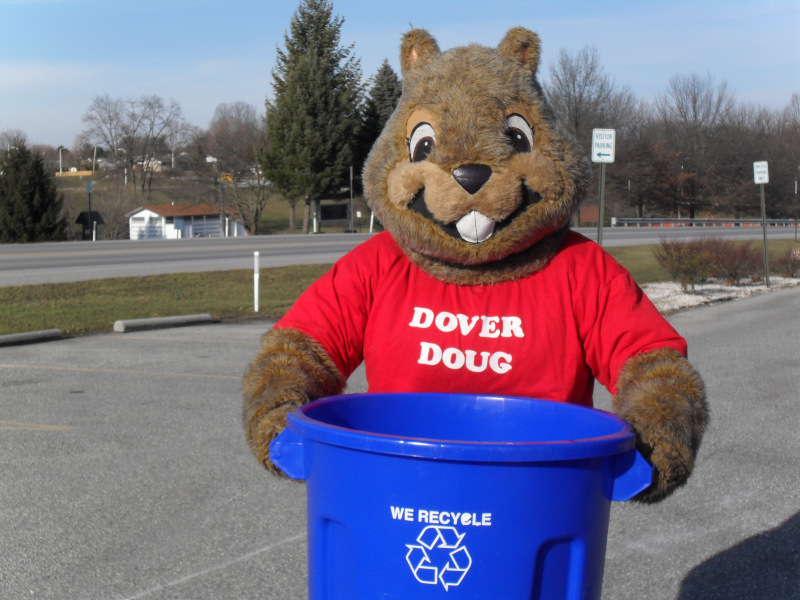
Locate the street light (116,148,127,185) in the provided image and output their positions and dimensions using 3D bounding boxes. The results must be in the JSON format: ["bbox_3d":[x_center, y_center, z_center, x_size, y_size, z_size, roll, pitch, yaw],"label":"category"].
[{"bbox_3d":[-58.140,-27.869,275.000,1.900,7.500,0.400,0,4,0],"label":"street light"}]

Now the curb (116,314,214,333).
[{"bbox_3d":[-3.028,0.301,16.900,0.170,0.140,1.830,2,5,32],"label":"curb"}]

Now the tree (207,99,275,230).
[{"bbox_3d":[-12.634,-10.561,105.000,5.400,10.700,5.200,0,4,0],"label":"tree"}]

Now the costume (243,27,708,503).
[{"bbox_3d":[0.150,0.377,2.692,0.860,1.920,0.850,0,4,3],"label":"costume"}]

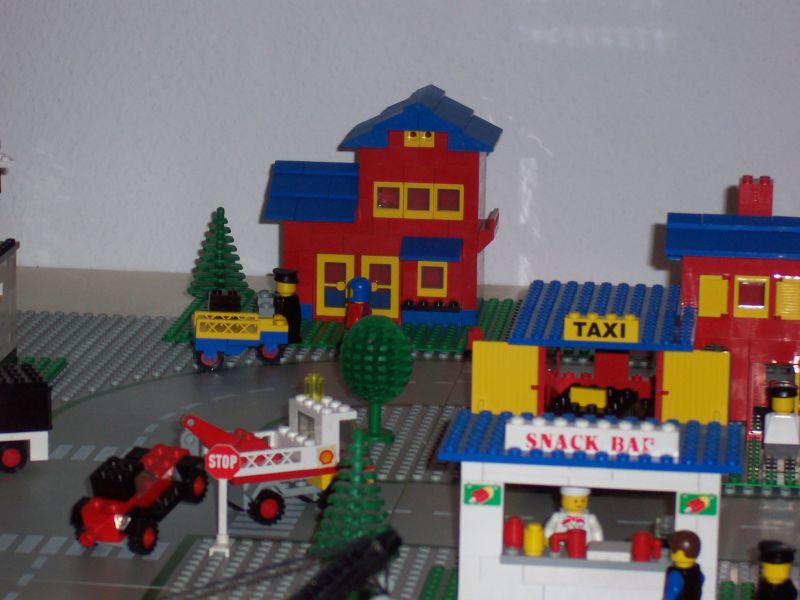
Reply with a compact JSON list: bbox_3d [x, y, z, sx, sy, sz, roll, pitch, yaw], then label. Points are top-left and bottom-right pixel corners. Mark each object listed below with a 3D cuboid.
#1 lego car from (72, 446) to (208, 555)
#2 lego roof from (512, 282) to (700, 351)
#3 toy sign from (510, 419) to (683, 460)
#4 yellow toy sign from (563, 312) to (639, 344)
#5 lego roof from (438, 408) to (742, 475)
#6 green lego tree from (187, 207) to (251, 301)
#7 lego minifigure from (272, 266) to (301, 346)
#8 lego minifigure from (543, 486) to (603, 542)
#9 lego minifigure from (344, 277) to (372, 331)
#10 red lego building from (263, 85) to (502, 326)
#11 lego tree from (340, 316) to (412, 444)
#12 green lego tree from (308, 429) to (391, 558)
[{"bbox_3d":[-0.107,0.077,1.347,0.033,0.029,0.058,6,31,29],"label":"lego car"},{"bbox_3d":[0.094,0.007,1.504,0.080,0.005,0.128,2,11,6],"label":"lego roof"},{"bbox_3d":[0.072,0.051,1.237,0.064,0.011,0.008,2,11,6],"label":"toy sign"},{"bbox_3d":[0.088,0.012,1.444,0.032,0.011,0.008,2,11,6],"label":"yellow toy sign"},{"bbox_3d":[0.074,0.053,1.257,0.112,0.005,0.064,2,11,6],"label":"lego roof"},{"bbox_3d":[-0.095,-0.017,1.760,0.036,0.064,0.036,2,11,6],"label":"green lego tree"},{"bbox_3d":[-0.059,0.002,1.731,0.017,0.040,0.011,7,13,27],"label":"lego minifigure"},{"bbox_3d":[0.067,0.089,1.288,0.022,0.044,0.012,0,11,-3],"label":"lego minifigure"},{"bbox_3d":[-0.021,0.007,1.713,0.011,0.039,0.016,5,12,17],"label":"lego minifigure"},{"bbox_3d":[-0.007,-0.051,1.803,0.120,0.121,0.080,2,11,6],"label":"red lego building"},{"bbox_3d":[-0.011,0.035,1.529,0.034,0.058,0.034,2,11,6],"label":"lego tree"},{"bbox_3d":[-0.017,0.081,1.281,0.036,0.064,0.036,2,11,6],"label":"green lego tree"}]

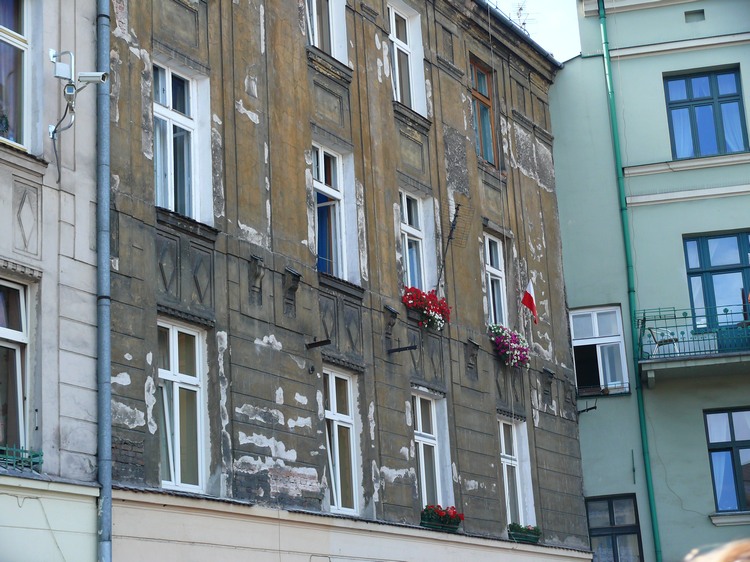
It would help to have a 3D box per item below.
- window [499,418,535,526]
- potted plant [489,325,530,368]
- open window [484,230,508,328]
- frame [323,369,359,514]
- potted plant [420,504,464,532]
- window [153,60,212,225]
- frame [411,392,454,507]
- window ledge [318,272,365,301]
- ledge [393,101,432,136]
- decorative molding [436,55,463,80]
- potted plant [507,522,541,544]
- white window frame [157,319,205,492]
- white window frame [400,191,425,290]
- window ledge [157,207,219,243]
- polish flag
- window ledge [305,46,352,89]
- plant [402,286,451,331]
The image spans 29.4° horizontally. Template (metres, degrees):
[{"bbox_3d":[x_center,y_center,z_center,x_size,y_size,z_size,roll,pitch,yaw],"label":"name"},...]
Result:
[{"bbox_3d":[2.426,3.550,25.677,0.180,2.096,1.170,-13,-19,29],"label":"window"},{"bbox_3d":[2.436,1.197,25.685,0.356,0.661,1.006,-14,-20,31],"label":"potted plant"},{"bbox_3d":[2.133,0.155,26.644,0.130,2.138,1.170,-13,-19,29],"label":"open window"},{"bbox_3d":[-0.600,2.343,20.880,0.130,2.098,1.057,-13,-19,29],"label":"frame"},{"bbox_3d":[1.058,3.732,22.553,0.287,0.443,0.978,-14,-20,31],"label":"potted plant"},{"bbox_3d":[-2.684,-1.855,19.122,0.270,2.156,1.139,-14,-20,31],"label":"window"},{"bbox_3d":[0.823,2.890,23.059,0.180,2.101,1.160,-13,-19,29],"label":"frame"},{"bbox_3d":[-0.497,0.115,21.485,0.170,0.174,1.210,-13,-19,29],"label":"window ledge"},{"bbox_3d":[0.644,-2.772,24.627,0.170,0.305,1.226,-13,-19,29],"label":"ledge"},{"bbox_3d":[1.422,-3.898,26.396,0.110,0.136,0.926,-13,-19,29],"label":"decorative molding"},{"bbox_3d":[2.595,4.452,25.288,0.210,0.305,1.210,-13,-19,29],"label":"potted plant"},{"bbox_3d":[-2.582,1.609,18.144,0.144,2.110,1.104,-14,-20,31],"label":"white window frame"},{"bbox_3d":[0.516,-0.529,24.001,0.127,1.984,1.075,-14,-20,31],"label":"white window frame"},{"bbox_3d":[-2.482,-0.708,18.625,0.230,0.230,1.208,-14,-20,31],"label":"window ledge"},{"bbox_3d":[2.825,0.364,26.285,0.241,0.776,0.138,-14,-20,31],"label":"polish flag"},{"bbox_3d":[-0.703,-3.324,22.479,0.170,0.316,1.226,-13,-19,29],"label":"window ledge"},{"bbox_3d":[0.868,0.465,23.422,0.356,0.632,1.006,-14,-20,31],"label":"plant"}]

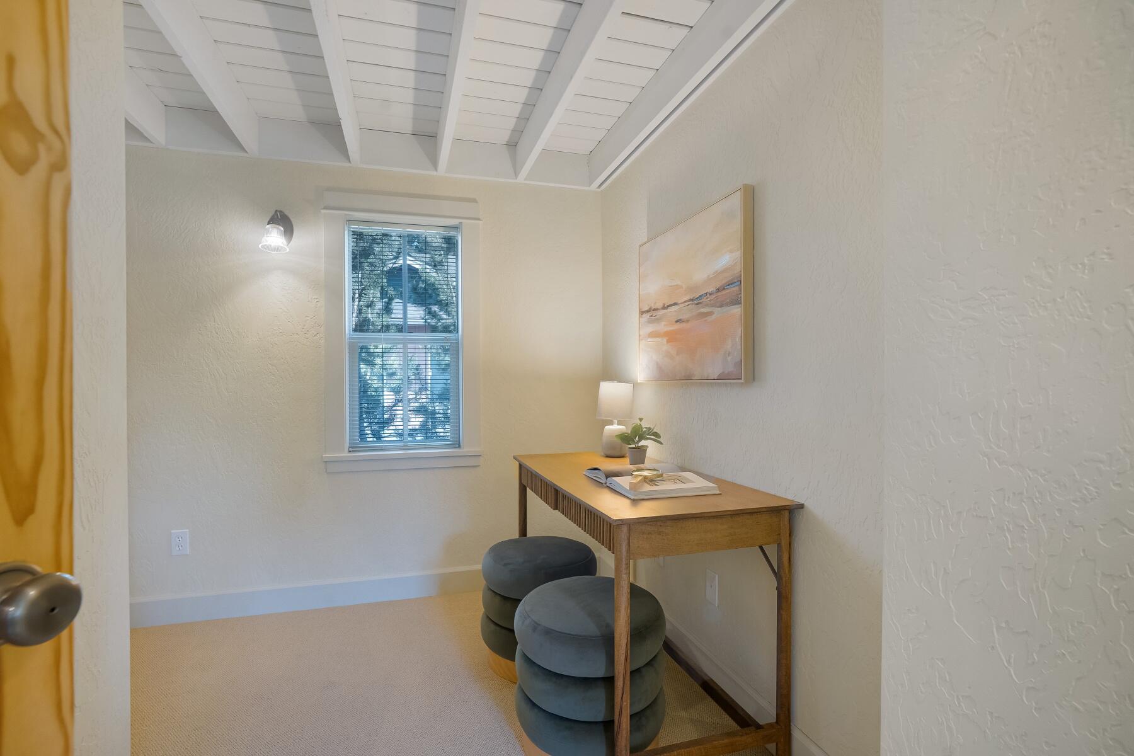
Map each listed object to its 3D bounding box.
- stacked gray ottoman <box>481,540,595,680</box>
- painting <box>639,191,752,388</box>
[{"bbox_3d":[-0.110,0.919,2.058,0.465,0.432,0.465,0,0,-14],"label":"stacked gray ottoman"},{"bbox_3d":[0.455,-0.286,1.922,0.042,0.611,0.748,0,0,-17],"label":"painting"}]

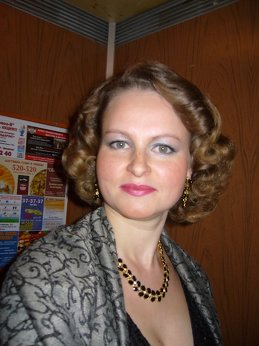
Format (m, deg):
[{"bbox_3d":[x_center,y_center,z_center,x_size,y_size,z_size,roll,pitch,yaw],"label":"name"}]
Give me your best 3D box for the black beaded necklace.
[{"bbox_3d":[0.012,0.154,0.622,0.140,0.120,0.130,4,-3,-29],"label":"black beaded necklace"}]

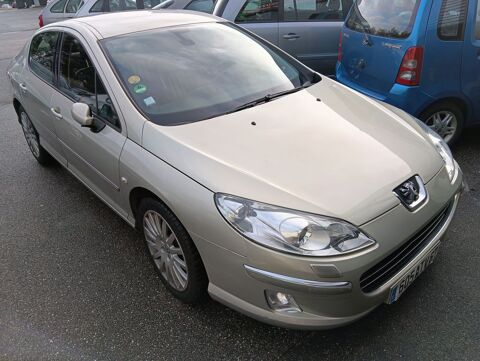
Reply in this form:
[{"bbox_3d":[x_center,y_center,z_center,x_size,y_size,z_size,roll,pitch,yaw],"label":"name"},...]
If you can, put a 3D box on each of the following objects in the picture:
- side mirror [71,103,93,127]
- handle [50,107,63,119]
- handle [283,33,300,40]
[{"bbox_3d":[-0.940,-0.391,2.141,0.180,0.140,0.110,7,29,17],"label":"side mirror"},{"bbox_3d":[-1.361,-0.510,2.679,0.050,0.060,0.210,-24,35,-35],"label":"handle"},{"bbox_3d":[0.815,-2.250,5.659,0.235,0.070,0.055,-2,28,0],"label":"handle"}]

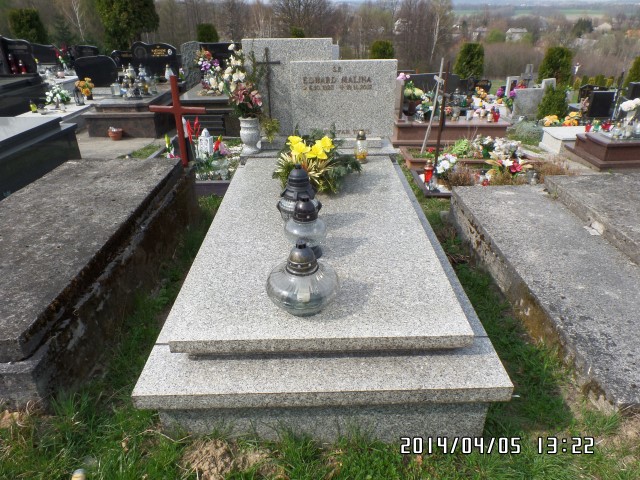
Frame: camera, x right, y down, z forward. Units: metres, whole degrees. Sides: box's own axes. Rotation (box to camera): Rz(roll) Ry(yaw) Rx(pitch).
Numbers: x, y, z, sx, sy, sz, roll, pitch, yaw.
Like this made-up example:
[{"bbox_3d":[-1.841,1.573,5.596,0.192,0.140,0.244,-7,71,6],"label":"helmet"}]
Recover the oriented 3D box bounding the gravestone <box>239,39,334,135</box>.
[{"bbox_3d":[-0.193,-0.954,2.696,0.540,0.590,0.090,-1,26,0],"label":"gravestone"}]

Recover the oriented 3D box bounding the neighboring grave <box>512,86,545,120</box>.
[{"bbox_3d":[4.445,-2.889,9.000,0.720,0.660,0.150,-1,29,0],"label":"neighboring grave"}]

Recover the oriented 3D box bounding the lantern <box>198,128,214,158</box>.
[{"bbox_3d":[-1.006,-0.863,3.731,0.120,0.230,0.120,11,31,21],"label":"lantern"}]

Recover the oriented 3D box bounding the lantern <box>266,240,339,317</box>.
[{"bbox_3d":[-0.061,0.118,1.406,0.236,0.257,0.236,-1,28,0],"label":"lantern"}]

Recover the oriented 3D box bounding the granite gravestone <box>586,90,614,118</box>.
[{"bbox_3d":[5.409,-2.603,8.200,0.420,0.540,0.150,-1,29,0],"label":"granite gravestone"}]

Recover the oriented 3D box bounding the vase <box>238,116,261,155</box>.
[{"bbox_3d":[-0.488,-0.714,2.911,0.150,0.250,0.150,-1,29,0],"label":"vase"}]

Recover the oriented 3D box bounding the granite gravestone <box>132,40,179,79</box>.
[{"bbox_3d":[-2.476,-2.709,6.400,0.670,0.570,0.110,-1,28,0],"label":"granite gravestone"}]

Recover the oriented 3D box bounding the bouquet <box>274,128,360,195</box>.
[{"bbox_3d":[-0.015,-0.471,2.520,0.520,0.280,0.370,-1,28,0],"label":"bouquet"}]

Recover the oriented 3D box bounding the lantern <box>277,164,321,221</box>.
[{"bbox_3d":[-0.095,-0.198,1.885,0.197,0.280,0.191,-1,29,0],"label":"lantern"}]

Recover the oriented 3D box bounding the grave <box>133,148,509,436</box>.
[{"bbox_3d":[0.003,0.049,2.081,1.080,0.346,1.912,-1,29,0],"label":"grave"}]

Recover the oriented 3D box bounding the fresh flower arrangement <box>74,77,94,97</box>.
[{"bbox_3d":[-2.714,-1.763,4.900,0.210,0.220,0.210,-1,28,0],"label":"fresh flower arrangement"}]

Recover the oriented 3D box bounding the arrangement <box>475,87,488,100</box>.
[{"bbox_3d":[3.115,-2.825,8.200,0.250,0.260,0.240,-1,29,0],"label":"arrangement"}]

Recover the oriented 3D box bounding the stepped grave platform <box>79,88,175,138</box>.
[{"bbox_3d":[-2.342,-1.781,5.718,0.848,0.371,1.674,-1,29,0],"label":"stepped grave platform"}]

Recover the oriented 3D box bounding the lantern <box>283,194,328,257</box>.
[{"bbox_3d":[-0.060,-0.061,1.753,0.173,0.252,0.173,-1,29,0],"label":"lantern"}]

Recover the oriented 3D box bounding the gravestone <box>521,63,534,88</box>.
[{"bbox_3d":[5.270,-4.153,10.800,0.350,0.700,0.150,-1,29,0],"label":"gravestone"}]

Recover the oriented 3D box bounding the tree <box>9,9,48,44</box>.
[{"bbox_3d":[-10.266,-7.355,15.000,1.250,1.750,1.250,-1,29,0],"label":"tree"}]

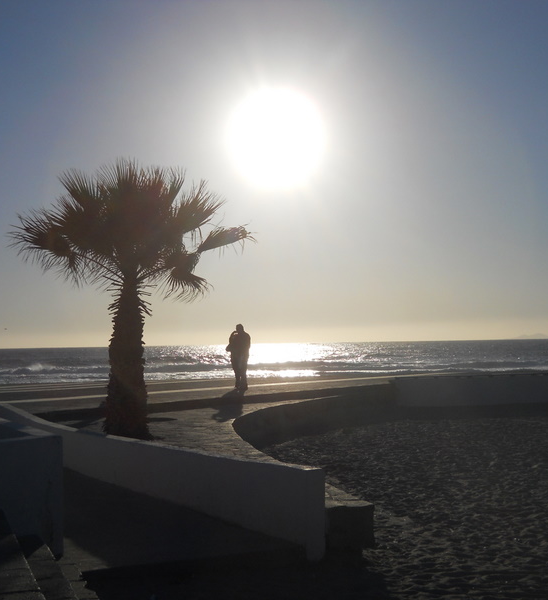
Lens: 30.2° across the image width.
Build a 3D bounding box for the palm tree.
[{"bbox_3d":[-2.124,-0.056,15.052,3.540,4.118,3.397,-1,-2,0],"label":"palm tree"}]

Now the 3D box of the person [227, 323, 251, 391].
[{"bbox_3d":[-0.921,1.500,26.619,0.600,1.720,0.440,0,-3,-15],"label":"person"}]

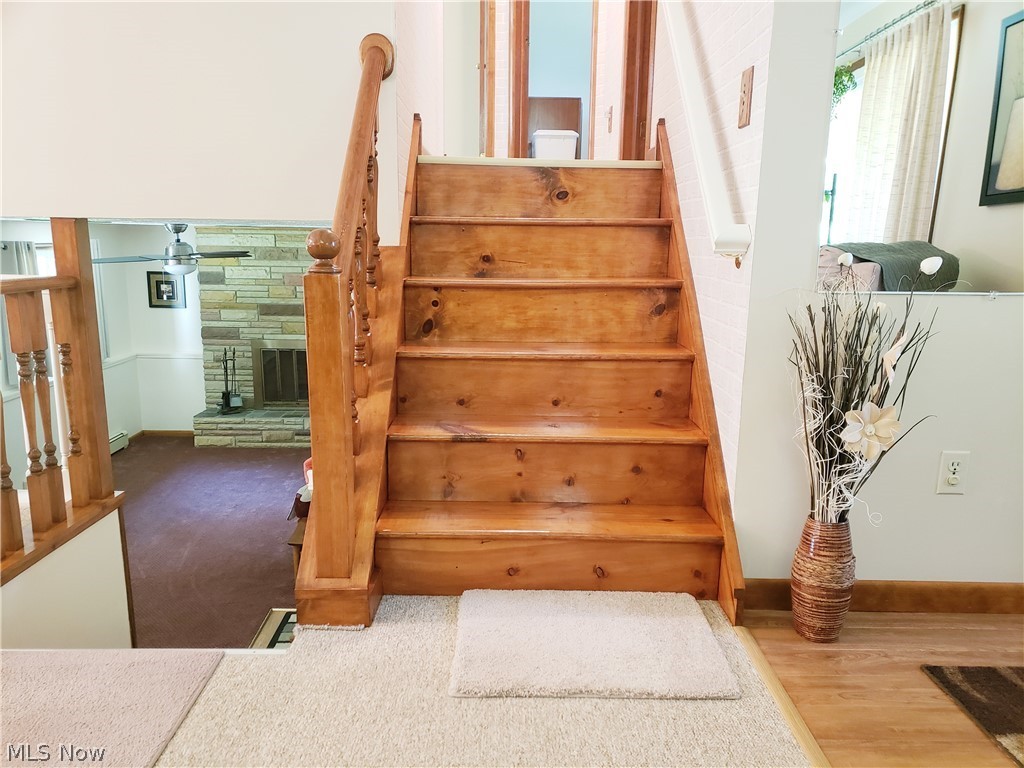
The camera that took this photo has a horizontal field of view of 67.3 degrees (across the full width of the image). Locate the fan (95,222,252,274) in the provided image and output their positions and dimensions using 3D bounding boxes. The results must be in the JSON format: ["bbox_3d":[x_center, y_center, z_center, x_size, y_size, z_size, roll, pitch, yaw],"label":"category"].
[{"bbox_3d":[-2.403,-0.959,5.480,1.220,0.362,1.240,1,11,-1],"label":"fan"}]

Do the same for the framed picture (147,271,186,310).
[{"bbox_3d":[-3.703,-1.008,8.255,0.385,0.385,0.025,1,11,-1],"label":"framed picture"}]

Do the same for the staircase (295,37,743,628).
[{"bbox_3d":[0.030,-0.284,2.405,1.133,1.579,1.268,1,11,-1],"label":"staircase"}]

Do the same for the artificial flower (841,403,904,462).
[{"bbox_3d":[0.837,0.111,1.793,0.145,0.135,0.060,4,12,16],"label":"artificial flower"}]

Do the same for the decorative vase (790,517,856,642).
[{"bbox_3d":[0.771,0.478,1.906,0.147,0.301,0.147,1,11,-1],"label":"decorative vase"}]

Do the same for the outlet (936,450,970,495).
[{"bbox_3d":[1.130,0.229,1.967,0.071,0.114,0.010,1,11,-1],"label":"outlet"}]

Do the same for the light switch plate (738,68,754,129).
[{"bbox_3d":[0.588,-0.717,1.930,0.010,0.138,0.092,1,11,-1],"label":"light switch plate"}]

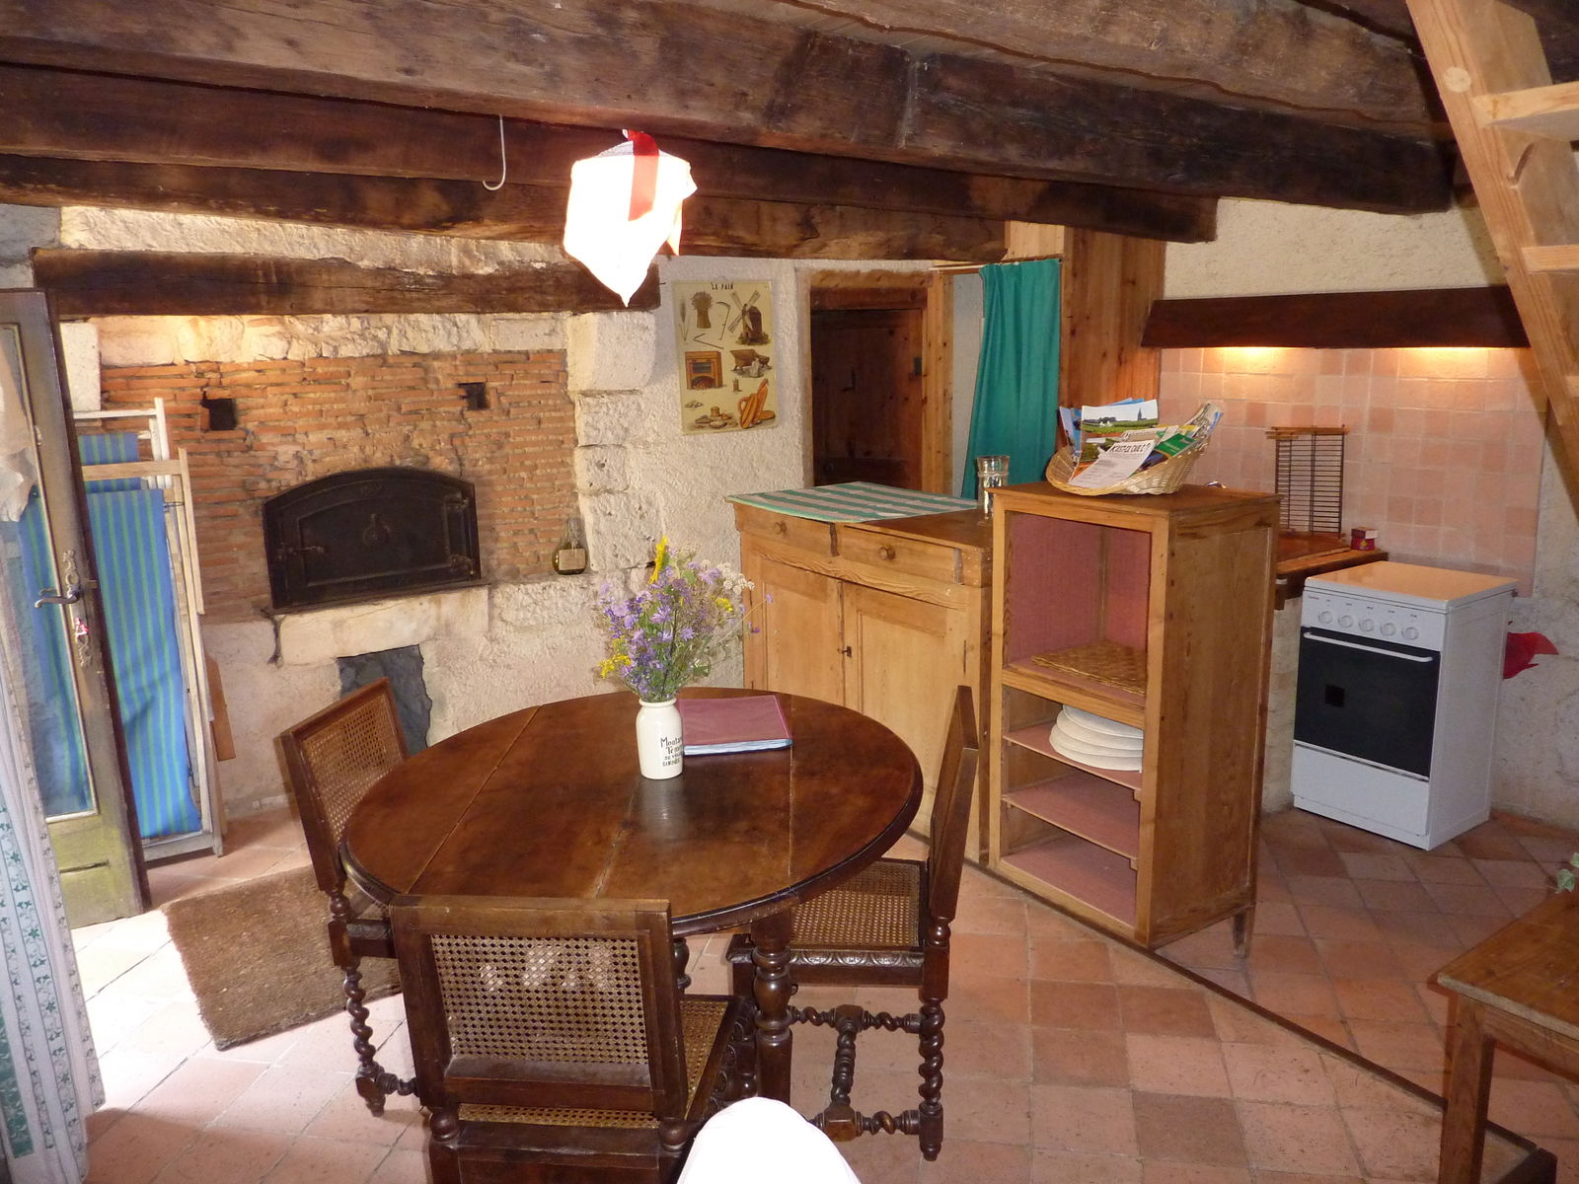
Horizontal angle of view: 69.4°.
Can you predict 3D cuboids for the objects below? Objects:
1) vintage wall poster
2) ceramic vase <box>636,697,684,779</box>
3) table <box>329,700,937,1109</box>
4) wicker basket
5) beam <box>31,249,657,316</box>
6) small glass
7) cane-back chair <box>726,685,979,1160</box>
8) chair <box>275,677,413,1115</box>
[{"bbox_3d":[-0.249,-0.937,4.560,0.435,0.588,0.015,-9,14,-28],"label":"vintage wall poster"},{"bbox_3d":[-0.257,0.284,2.236,0.092,0.154,0.092,-2,12,0],"label":"ceramic vase"},{"bbox_3d":[-0.277,0.727,2.307,1.080,0.740,1.180,-3,12,-5],"label":"table"},{"bbox_3d":[0.932,-0.357,3.166,0.420,0.150,0.300,1,13,14],"label":"wicker basket"},{"bbox_3d":[-1.422,-1.061,3.980,2.006,0.185,0.200,-9,14,-30],"label":"beam"},{"bbox_3d":[0.689,-0.354,3.867,0.108,0.200,0.108,-2,12,0],"label":"small glass"},{"bbox_3d":[0.141,0.645,2.337,0.485,0.860,0.420,-1,12,5],"label":"cane-back chair"},{"bbox_3d":[-0.721,0.643,2.477,0.485,0.860,0.420,0,13,10],"label":"chair"}]

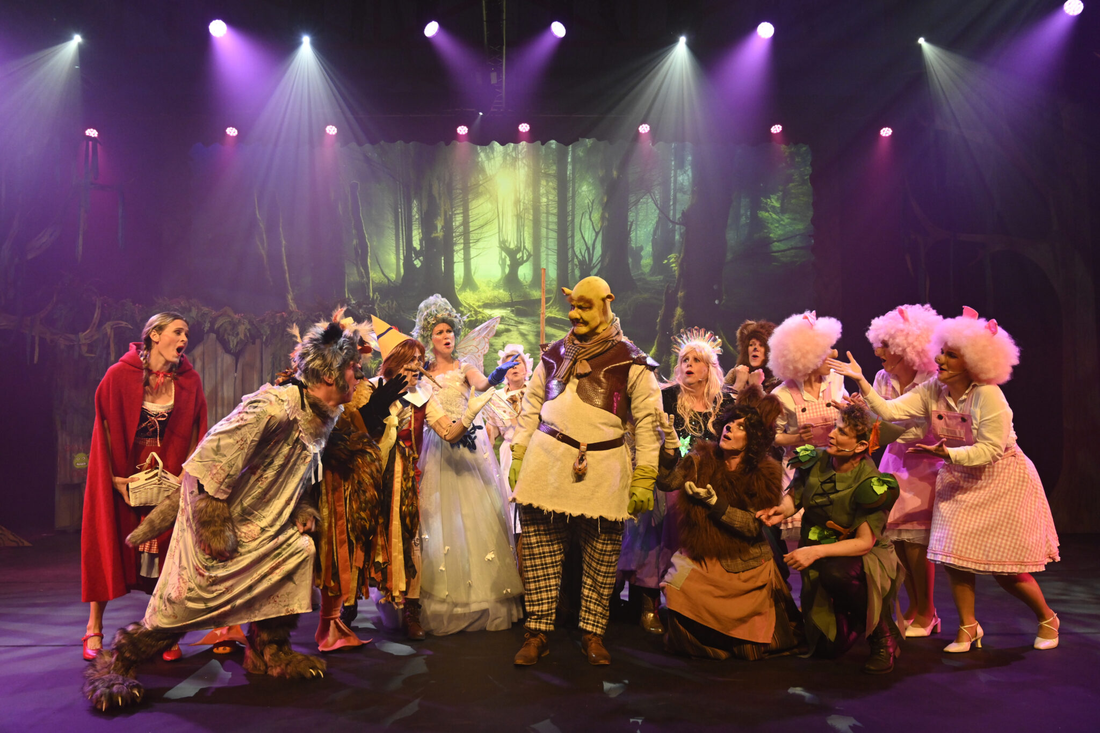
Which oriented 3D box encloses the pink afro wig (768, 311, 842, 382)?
[{"bbox_3d":[1.462,-0.116,4.550,0.430,0.410,0.420,0,-2,13],"label":"pink afro wig"}]

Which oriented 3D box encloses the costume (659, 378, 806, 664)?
[{"bbox_3d":[0.927,0.772,4.070,0.620,1.330,0.660,-2,-3,38],"label":"costume"}]

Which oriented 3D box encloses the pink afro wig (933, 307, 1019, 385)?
[{"bbox_3d":[2.170,-0.105,4.040,0.380,0.390,0.410,1,-2,-31],"label":"pink afro wig"}]

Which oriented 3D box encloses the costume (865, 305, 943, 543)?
[{"bbox_3d":[1.970,0.314,4.330,0.500,1.290,0.520,2,-3,-38],"label":"costume"}]

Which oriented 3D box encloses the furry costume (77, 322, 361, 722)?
[{"bbox_3d":[-1.412,0.616,3.600,1.100,1.610,0.780,0,-2,-7],"label":"furry costume"}]

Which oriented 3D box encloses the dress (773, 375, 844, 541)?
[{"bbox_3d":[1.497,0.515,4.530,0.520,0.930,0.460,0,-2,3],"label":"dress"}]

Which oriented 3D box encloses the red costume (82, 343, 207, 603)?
[{"bbox_3d":[-2.025,0.533,3.970,0.600,1.280,0.450,1,-2,-21],"label":"red costume"}]

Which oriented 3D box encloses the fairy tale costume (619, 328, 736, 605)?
[{"bbox_3d":[0.705,0.558,4.480,0.680,1.570,0.520,0,-2,12],"label":"fairy tale costume"}]

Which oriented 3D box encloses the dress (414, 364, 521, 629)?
[{"bbox_3d":[-0.462,0.742,4.570,0.600,1.470,0.580,0,-2,-14],"label":"dress"}]

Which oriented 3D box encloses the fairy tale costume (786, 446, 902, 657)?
[{"bbox_3d":[1.498,0.916,4.050,0.570,1.020,0.550,-1,-2,30],"label":"fairy tale costume"}]

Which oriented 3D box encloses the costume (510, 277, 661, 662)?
[{"bbox_3d":[0.177,0.498,3.950,0.730,1.870,0.440,0,-2,9],"label":"costume"}]

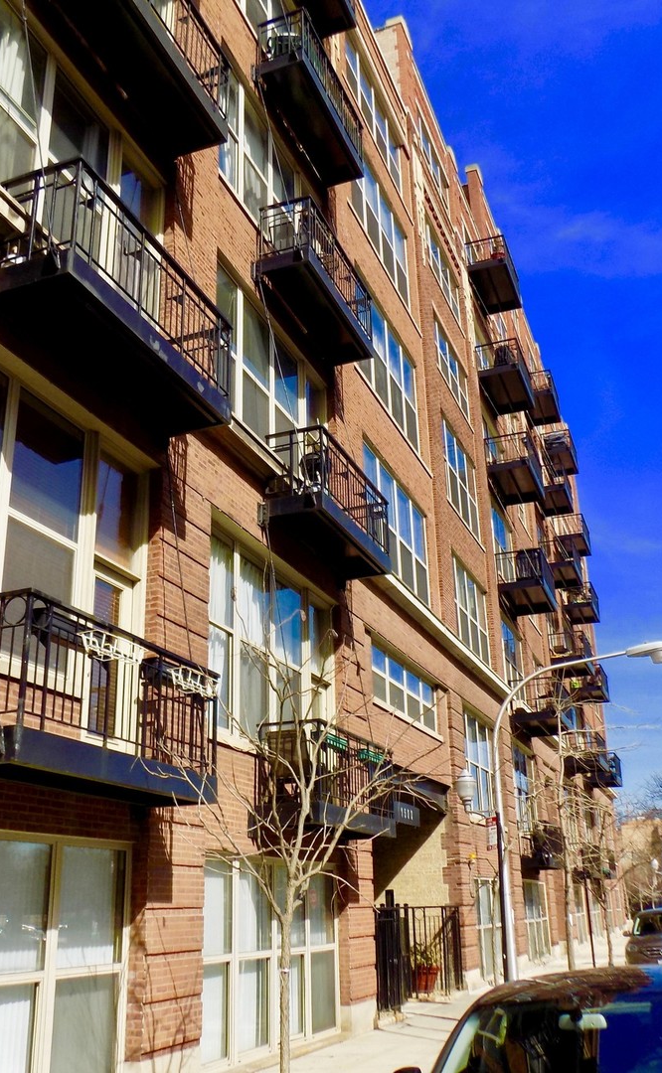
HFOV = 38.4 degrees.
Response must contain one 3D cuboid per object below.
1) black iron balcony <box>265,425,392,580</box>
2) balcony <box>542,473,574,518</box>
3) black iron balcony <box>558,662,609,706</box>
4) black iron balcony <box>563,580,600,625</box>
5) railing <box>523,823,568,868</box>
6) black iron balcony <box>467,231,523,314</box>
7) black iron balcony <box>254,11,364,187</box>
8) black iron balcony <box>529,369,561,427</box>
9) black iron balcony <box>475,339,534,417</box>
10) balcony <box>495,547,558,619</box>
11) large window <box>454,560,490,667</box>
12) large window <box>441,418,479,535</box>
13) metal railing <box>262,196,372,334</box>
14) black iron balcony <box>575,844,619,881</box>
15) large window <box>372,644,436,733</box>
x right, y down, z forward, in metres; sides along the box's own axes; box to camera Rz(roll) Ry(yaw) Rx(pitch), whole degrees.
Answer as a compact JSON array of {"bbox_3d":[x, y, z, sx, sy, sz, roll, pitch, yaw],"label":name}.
[{"bbox_3d":[0.043,-0.427,15.354,0.844,1.282,3.082,-9,-23,19],"label":"black iron balcony"},{"bbox_3d":[10.542,-2.142,44.952,1.327,1.284,3.317,-10,-23,19],"label":"balcony"},{"bbox_3d":[12.872,7.323,47.057,1.418,1.272,2.967,-9,-23,19],"label":"black iron balcony"},{"bbox_3d":[12.372,3.302,46.994,1.380,1.240,2.970,-10,-23,19],"label":"black iron balcony"},{"bbox_3d":[6.573,9.366,29.037,0.872,1.097,3.157,-10,-23,19],"label":"railing"},{"bbox_3d":[6.234,-9.792,35.925,1.380,1.240,2.970,-10,-23,19],"label":"black iron balcony"},{"bbox_3d":[-0.312,-8.181,18.052,0.893,1.279,3.199,-10,-23,19],"label":"black iron balcony"},{"bbox_3d":[10.068,-6.563,45.639,1.418,1.272,2.967,-9,-23,19],"label":"black iron balcony"},{"bbox_3d":[6.449,-5.830,35.006,1.418,1.272,2.967,-9,-23,19],"label":"black iron balcony"},{"bbox_3d":[6.652,1.589,32.081,1.418,1.272,2.967,-9,-23,19],"label":"balcony"},{"bbox_3d":[3.770,2.131,25.464,0.170,2.450,4.250,-10,-23,19],"label":"large window"},{"bbox_3d":[3.689,-1.611,27.070,0.170,2.550,4.250,-10,-23,19],"label":"large window"},{"bbox_3d":[-0.171,-4.307,16.132,0.800,1.050,2.970,-10,-23,19],"label":"metal railing"},{"bbox_3d":[10.279,12.696,37.158,1.050,1.250,3.300,-10,-23,19],"label":"black iron balcony"},{"bbox_3d":[1.482,3.092,18.765,0.120,1.020,4.510,-10,-23,19],"label":"large window"}]

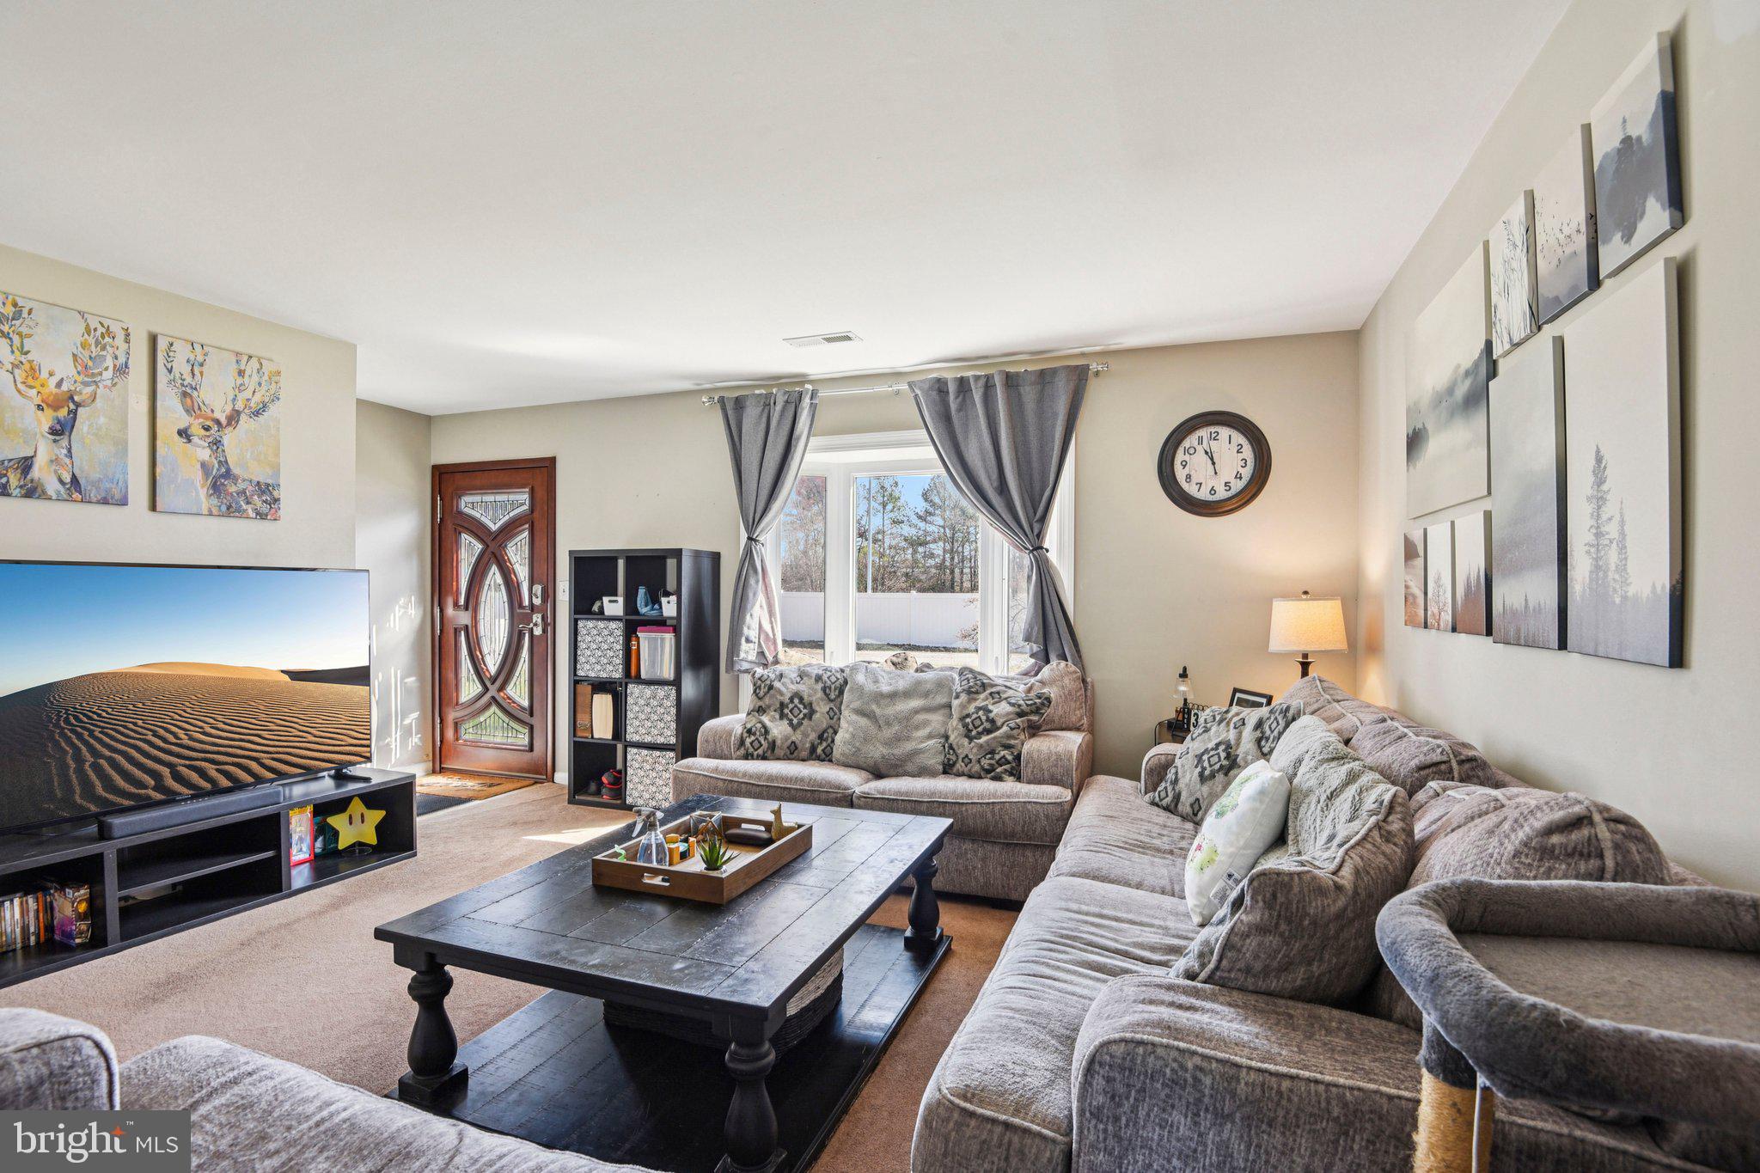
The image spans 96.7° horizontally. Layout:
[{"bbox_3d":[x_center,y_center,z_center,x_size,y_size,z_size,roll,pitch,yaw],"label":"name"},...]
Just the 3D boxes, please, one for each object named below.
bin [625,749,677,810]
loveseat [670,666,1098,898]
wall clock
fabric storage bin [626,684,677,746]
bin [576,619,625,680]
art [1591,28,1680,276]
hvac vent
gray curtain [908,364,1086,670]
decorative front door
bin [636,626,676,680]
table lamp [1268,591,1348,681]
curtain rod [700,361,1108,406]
[{"bbox_3d":[-1.211,1.074,4.519,0.325,0.335,0.350,0,-1,21],"label":"bin"},{"bbox_3d":[0.071,0.812,3.650,1.760,0.890,0.990,0,-1,18],"label":"loveseat"},{"bbox_3d":[1.540,-0.565,3.605,0.485,0.492,0.055,1,0,21],"label":"wall clock"},{"bbox_3d":[-1.210,0.725,4.524,0.325,0.335,0.350,0,-1,21],"label":"fabric storage bin"},{"bbox_3d":[-1.540,0.359,4.622,0.325,0.325,0.340,1,0,21],"label":"bin"},{"bbox_3d":[1.222,-0.683,1.270,0.022,0.310,0.207,1,0,21],"label":"art"},{"bbox_3d":[-0.267,-1.149,3.664,0.352,0.018,0.142,1,0,21],"label":"hvac vent"},{"bbox_3d":[0.594,-0.317,4.054,0.950,1.585,0.140,0,-1,19],"label":"gray curtain"},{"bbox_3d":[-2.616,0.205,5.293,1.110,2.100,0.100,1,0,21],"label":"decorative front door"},{"bbox_3d":[-1.188,0.379,4.521,0.250,0.310,0.340,0,-1,21],"label":"bin"},{"bbox_3d":[1.761,0.307,3.241,0.295,0.575,0.295,1,0,21],"label":"table lamp"},{"bbox_3d":[0.033,-1.060,4.159,2.285,0.075,0.100,1,0,21],"label":"curtain rod"}]

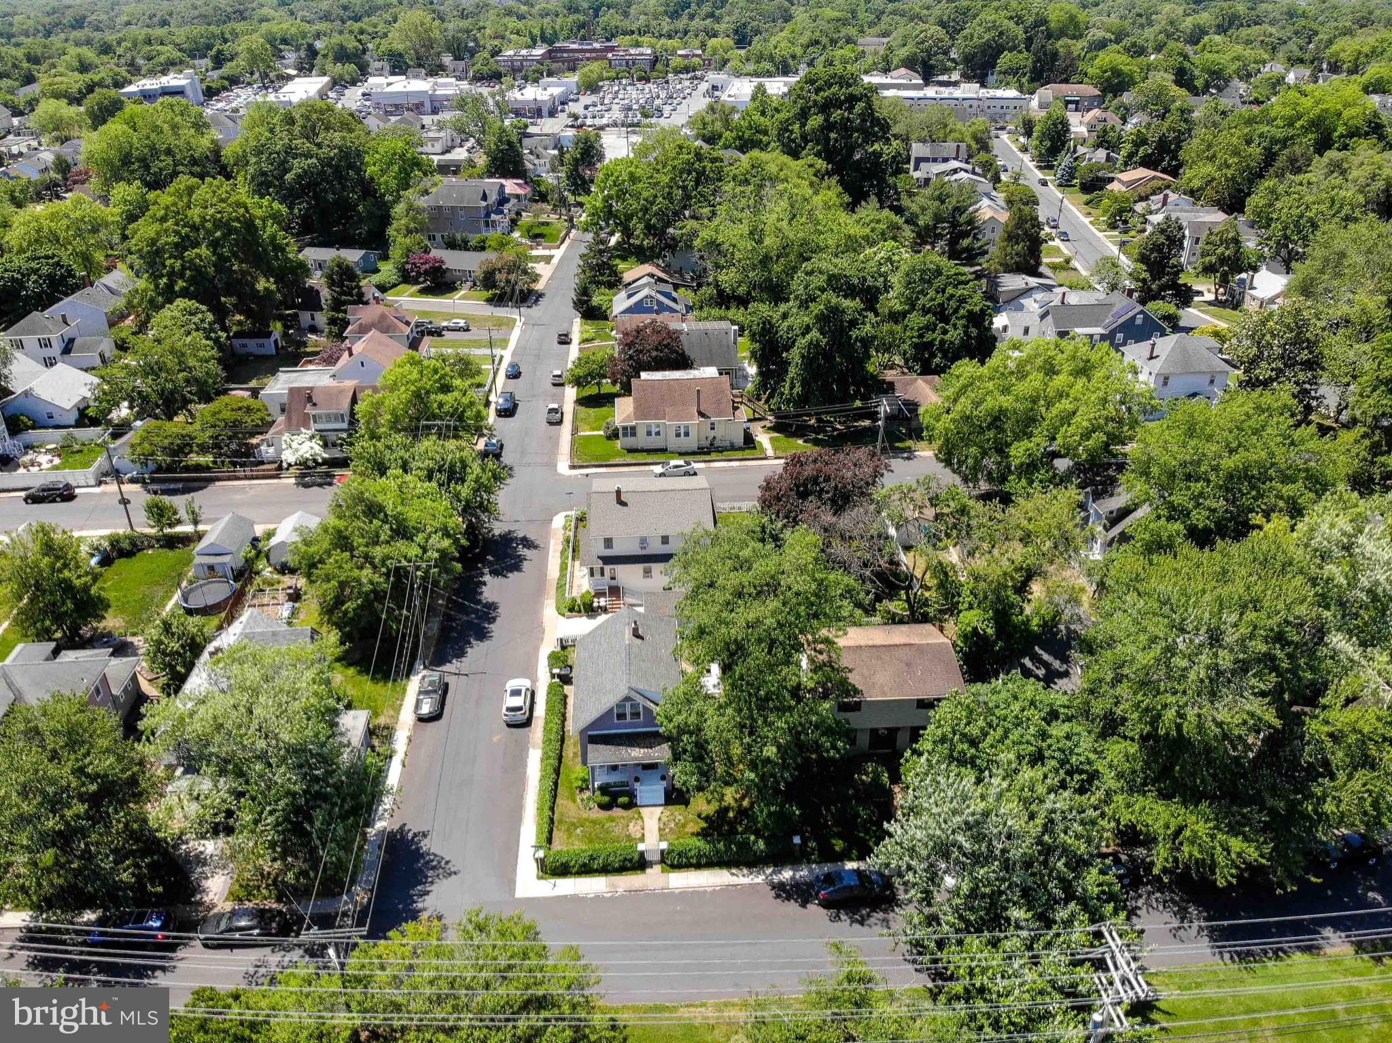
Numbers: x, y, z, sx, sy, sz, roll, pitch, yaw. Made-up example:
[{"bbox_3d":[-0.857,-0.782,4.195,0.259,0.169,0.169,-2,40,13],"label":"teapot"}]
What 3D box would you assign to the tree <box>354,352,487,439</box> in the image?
[{"bbox_3d":[-32.971,-14.578,116.467,15.540,10.880,15.230,0,29,0],"label":"tree"}]

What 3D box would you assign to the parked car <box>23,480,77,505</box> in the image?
[{"bbox_3d":[-70.339,-3.125,105.000,4.600,1.700,1.850,-3,29,-5],"label":"parked car"}]

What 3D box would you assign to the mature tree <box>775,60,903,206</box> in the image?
[{"bbox_3d":[30.855,-83.507,211.177,27.000,29.500,26.000,-2,29,-4],"label":"mature tree"}]

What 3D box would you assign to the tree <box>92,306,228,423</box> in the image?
[{"bbox_3d":[-60.500,-17.534,109.838,13.000,13.200,13.000,0,29,0],"label":"tree"}]

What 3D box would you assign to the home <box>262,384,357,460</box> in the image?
[{"bbox_3d":[-43.072,-12.483,110.736,8.800,7.200,9.000,-2,29,-4],"label":"home"}]

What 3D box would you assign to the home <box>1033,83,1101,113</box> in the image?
[{"bbox_3d":[151.500,-173.239,393.609,26.000,9.200,14.000,2,29,3],"label":"home"}]

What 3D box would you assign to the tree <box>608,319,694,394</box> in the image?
[{"bbox_3d":[-6.173,-22.120,130.976,11.320,10.290,11.090,0,29,0],"label":"tree"}]

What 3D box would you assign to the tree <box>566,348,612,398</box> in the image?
[{"bbox_3d":[-14.652,-20.528,132.315,6.220,6.210,6.090,0,29,0],"label":"tree"}]

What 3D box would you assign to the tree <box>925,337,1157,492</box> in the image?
[{"bbox_3d":[36.626,-11.106,104.294,23.530,16.390,23.060,0,29,0],"label":"tree"}]

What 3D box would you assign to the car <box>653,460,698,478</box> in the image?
[{"bbox_3d":[-2.267,-5.750,104.712,4.500,1.470,1.800,-2,29,-4],"label":"car"}]

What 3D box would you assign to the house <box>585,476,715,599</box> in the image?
[{"bbox_3d":[-4.309,0.828,87.029,11.350,7.900,10.900,-2,29,-4],"label":"house"}]

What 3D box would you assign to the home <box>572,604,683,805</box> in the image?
[{"bbox_3d":[-4.796,12.622,69.335,7.900,7.500,13.500,-2,29,-4],"label":"home"}]

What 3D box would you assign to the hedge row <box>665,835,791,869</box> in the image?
[{"bbox_3d":[2.012,20.785,61.266,7.900,1.400,1.050,-2,29,-4],"label":"hedge row"}]

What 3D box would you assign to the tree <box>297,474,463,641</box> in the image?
[{"bbox_3d":[-25.000,3.550,77.512,13.000,13.000,13.000,0,29,0],"label":"tree"}]

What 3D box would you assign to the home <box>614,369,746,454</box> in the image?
[{"bbox_3d":[-1.855,-13.156,109.067,14.150,6.900,10.500,-2,29,-4],"label":"home"}]

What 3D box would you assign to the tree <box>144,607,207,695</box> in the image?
[{"bbox_3d":[-38.472,9.510,71.503,4.400,6.800,4.400,-2,29,-4],"label":"tree"}]

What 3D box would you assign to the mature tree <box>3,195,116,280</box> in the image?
[{"bbox_3d":[-113.107,-50.395,172.306,20.205,15.860,20.205,0,29,0],"label":"mature tree"}]

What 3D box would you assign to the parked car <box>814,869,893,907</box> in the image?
[{"bbox_3d":[9.850,22.481,59.694,4.720,1.450,1.850,-2,29,-4],"label":"parked car"}]

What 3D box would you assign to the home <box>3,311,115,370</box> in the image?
[{"bbox_3d":[-86.000,-25.382,131.656,9.800,7.800,8.200,-2,29,-4],"label":"home"}]

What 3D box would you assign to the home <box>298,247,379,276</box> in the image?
[{"bbox_3d":[-68.158,-50.401,184.347,13.200,4.400,7.600,8,30,14],"label":"home"}]

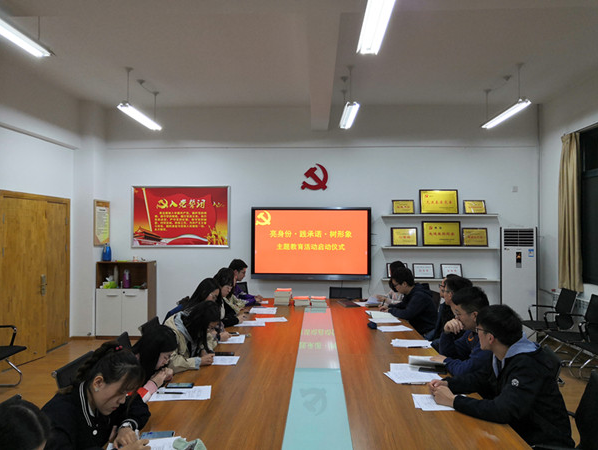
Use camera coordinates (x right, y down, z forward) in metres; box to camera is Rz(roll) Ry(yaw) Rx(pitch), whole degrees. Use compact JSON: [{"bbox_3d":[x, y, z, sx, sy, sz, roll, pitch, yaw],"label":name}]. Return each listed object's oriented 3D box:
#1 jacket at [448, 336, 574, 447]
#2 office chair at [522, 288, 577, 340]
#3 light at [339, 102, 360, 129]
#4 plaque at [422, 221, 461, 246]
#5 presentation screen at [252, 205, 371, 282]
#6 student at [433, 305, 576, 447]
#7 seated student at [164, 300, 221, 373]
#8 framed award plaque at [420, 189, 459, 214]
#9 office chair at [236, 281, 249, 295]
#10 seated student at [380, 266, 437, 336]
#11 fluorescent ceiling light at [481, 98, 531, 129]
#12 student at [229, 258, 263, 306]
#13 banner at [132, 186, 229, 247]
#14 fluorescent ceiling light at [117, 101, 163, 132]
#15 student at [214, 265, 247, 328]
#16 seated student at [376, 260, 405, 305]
[{"bbox_3d":[1.010,0.827,2.243,0.520,0.580,0.580,0,-1,13],"label":"jacket"},{"bbox_3d":[3.220,1.300,6.000,0.600,0.900,0.570,0,0,9],"label":"office chair"},{"bbox_3d":[0.640,-1.375,5.880,0.160,0.070,1.250,0,0,2],"label":"light"},{"bbox_3d":[2.230,0.140,7.310,0.610,0.390,0.030,0,-9,2],"label":"plaque"},{"bbox_3d":[0.197,0.295,7.383,1.874,1.146,0.100,0,-1,1],"label":"presentation screen"},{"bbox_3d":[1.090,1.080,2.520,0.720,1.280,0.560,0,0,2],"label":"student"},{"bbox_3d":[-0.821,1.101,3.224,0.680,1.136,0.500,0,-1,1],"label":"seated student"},{"bbox_3d":[2.178,-0.357,7.255,0.620,0.400,0.030,0,-9,1],"label":"framed award plaque"},{"bbox_3d":[-0.850,1.290,6.750,0.570,0.900,0.600,0,0,-37],"label":"office chair"},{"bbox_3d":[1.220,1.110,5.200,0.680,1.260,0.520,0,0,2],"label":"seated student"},{"bbox_3d":[2.712,-1.438,6.180,0.160,0.080,1.260,0,-1,1],"label":"fluorescent ceiling light"},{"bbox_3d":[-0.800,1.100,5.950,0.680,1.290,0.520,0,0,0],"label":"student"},{"bbox_3d":[-1.879,-0.125,7.481,1.592,0.997,0.035,0,-1,1],"label":"banner"},{"bbox_3d":[-2.110,-1.438,6.298,0.160,0.080,1.260,0,-1,1],"label":"fluorescent ceiling light"},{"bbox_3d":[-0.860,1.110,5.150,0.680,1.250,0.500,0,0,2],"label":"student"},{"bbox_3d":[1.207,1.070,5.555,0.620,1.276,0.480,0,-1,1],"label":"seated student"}]

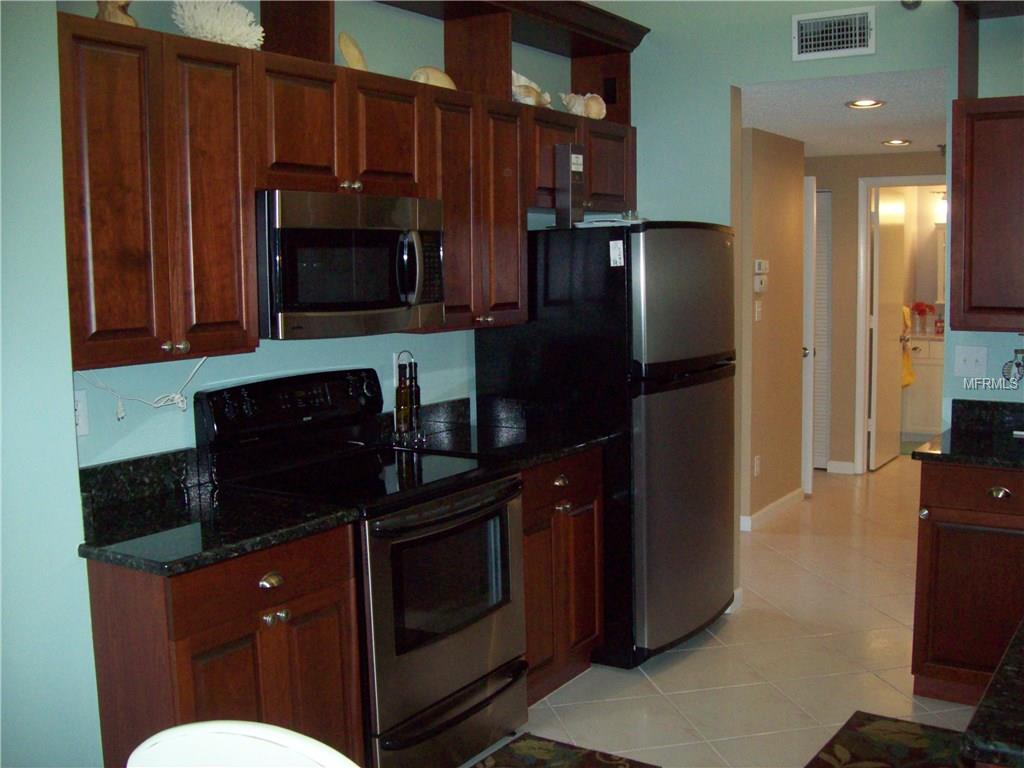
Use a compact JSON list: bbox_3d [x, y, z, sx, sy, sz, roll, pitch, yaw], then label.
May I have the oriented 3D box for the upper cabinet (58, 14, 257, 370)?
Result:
[{"bbox_3d":[-0.976,-0.464,2.711,0.331,0.810,0.592,4,8,34],"label":"upper cabinet"}]

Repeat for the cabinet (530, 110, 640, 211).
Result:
[{"bbox_3d":[0.163,-0.898,4.402,0.331,0.377,0.893,4,8,34],"label":"cabinet"}]

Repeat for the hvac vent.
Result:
[{"bbox_3d":[1.250,-1.365,4.148,0.333,0.184,0.030,4,8,34],"label":"hvac vent"}]

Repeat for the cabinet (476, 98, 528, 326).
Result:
[{"bbox_3d":[-0.158,-0.638,4.030,0.321,0.834,0.304,4,8,34],"label":"cabinet"}]

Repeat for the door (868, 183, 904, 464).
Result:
[{"bbox_3d":[2.776,-0.402,7.849,0.040,2.030,0.730,4,8,34],"label":"door"}]

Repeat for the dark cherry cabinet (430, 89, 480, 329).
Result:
[{"bbox_3d":[-0.330,-0.608,3.780,0.321,0.834,0.304,4,8,34],"label":"dark cherry cabinet"}]

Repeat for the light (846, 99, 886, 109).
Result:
[{"bbox_3d":[1.634,-1.303,4.908,0.190,0.035,0.190,4,8,34],"label":"light"}]

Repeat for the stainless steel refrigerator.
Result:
[{"bbox_3d":[0.434,0.208,4.505,0.815,1.705,0.835,4,8,34],"label":"stainless steel refrigerator"}]

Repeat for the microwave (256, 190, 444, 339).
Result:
[{"bbox_3d":[-0.585,-0.376,3.333,0.425,0.418,0.758,4,8,34],"label":"microwave"}]

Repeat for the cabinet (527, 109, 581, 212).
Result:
[{"bbox_3d":[0.049,-0.898,4.311,0.321,0.386,0.442,4,8,34],"label":"cabinet"}]

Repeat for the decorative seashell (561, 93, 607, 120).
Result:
[{"bbox_3d":[0.297,-1.149,4.420,0.190,0.125,0.130,0,7,4],"label":"decorative seashell"}]

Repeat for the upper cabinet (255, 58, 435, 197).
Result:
[{"bbox_3d":[-0.634,-0.777,3.317,0.321,0.384,0.764,4,8,34],"label":"upper cabinet"}]

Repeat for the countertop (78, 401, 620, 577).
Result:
[{"bbox_3d":[-0.474,0.244,3.361,0.642,0.155,2.052,4,8,34],"label":"countertop"}]

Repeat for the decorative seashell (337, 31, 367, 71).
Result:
[{"bbox_3d":[-0.511,-1.036,3.397,0.100,0.165,0.075,-2,7,-8],"label":"decorative seashell"}]

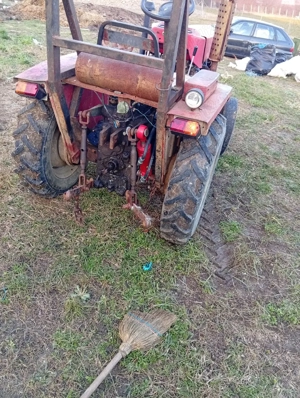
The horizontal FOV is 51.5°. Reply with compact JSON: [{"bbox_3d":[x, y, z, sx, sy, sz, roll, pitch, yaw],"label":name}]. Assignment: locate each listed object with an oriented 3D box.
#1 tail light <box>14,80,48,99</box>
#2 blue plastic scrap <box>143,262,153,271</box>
[{"bbox_3d":[-0.758,-0.689,1.981,0.152,0.084,0.081,13,14,8],"label":"tail light"},{"bbox_3d":[-0.015,0.473,2.173,0.056,0.025,0.046,8,34,0],"label":"blue plastic scrap"}]

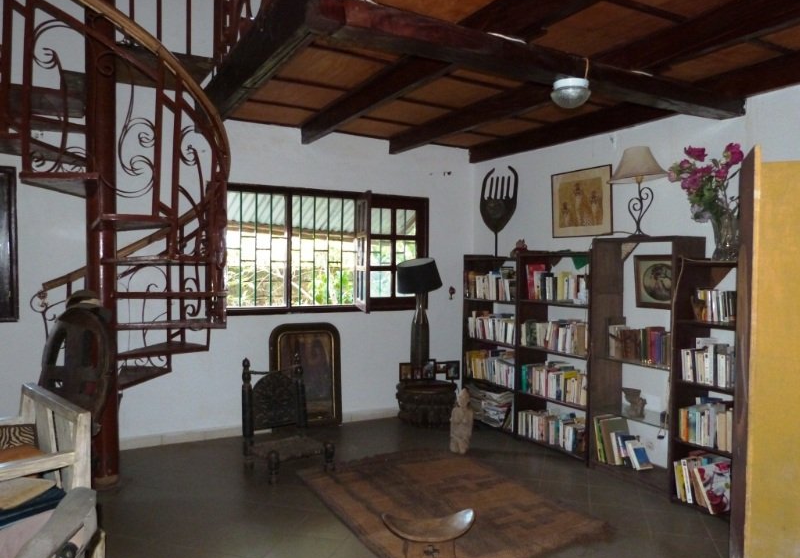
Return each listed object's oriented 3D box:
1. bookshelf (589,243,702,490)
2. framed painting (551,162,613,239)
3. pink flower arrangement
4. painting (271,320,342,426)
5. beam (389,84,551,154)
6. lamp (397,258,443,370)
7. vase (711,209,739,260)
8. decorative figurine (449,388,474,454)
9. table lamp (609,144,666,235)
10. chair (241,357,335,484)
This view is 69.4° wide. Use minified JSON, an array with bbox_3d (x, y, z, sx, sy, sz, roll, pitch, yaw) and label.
[{"bbox_3d":[1.662,0.551,3.945,0.276,1.652,0.693,0,2,-29],"label":"bookshelf"},{"bbox_3d":[1.437,-0.610,4.621,0.024,0.532,0.642,0,2,-29],"label":"framed painting"},{"bbox_3d":[1.837,-0.579,3.464,0.339,0.472,0.398,0,2,-29],"label":"pink flower arrangement"},{"bbox_3d":[-0.827,0.849,5.089,0.667,0.937,0.044,0,-2,-29],"label":"painting"},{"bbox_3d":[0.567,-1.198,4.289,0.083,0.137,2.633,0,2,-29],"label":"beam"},{"bbox_3d":[0.179,0.389,5.307,0.406,1.154,0.406,1,2,0],"label":"lamp"},{"bbox_3d":[1.923,-0.253,3.402,0.155,0.295,0.155,0,2,-29],"label":"vase"},{"bbox_3d":[0.488,1.098,4.553,0.184,0.494,0.147,1,2,19],"label":"decorative figurine"},{"bbox_3d":[1.619,-0.584,3.909,0.384,0.617,0.384,0,2,-29],"label":"table lamp"},{"bbox_3d":[-0.788,0.955,4.060,0.487,0.782,0.443,-1,2,-41],"label":"chair"}]

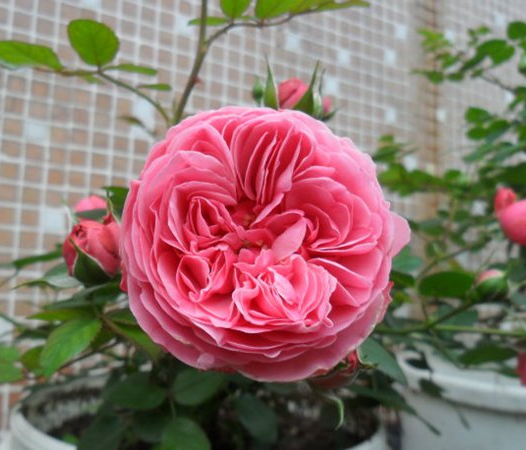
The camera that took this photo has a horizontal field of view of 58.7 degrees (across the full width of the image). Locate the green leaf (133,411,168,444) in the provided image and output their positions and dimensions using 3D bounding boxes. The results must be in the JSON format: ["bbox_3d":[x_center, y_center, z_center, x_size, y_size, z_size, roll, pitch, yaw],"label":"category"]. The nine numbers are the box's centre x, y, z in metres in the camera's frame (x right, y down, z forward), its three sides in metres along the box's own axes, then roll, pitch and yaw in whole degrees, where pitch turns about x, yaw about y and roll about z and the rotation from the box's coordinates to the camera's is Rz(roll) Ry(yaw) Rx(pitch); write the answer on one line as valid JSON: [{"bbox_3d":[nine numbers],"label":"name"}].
[{"bbox_3d":[-0.092,0.167,0.385,0.028,0.036,0.006,26,-36,21],"label":"green leaf"}]

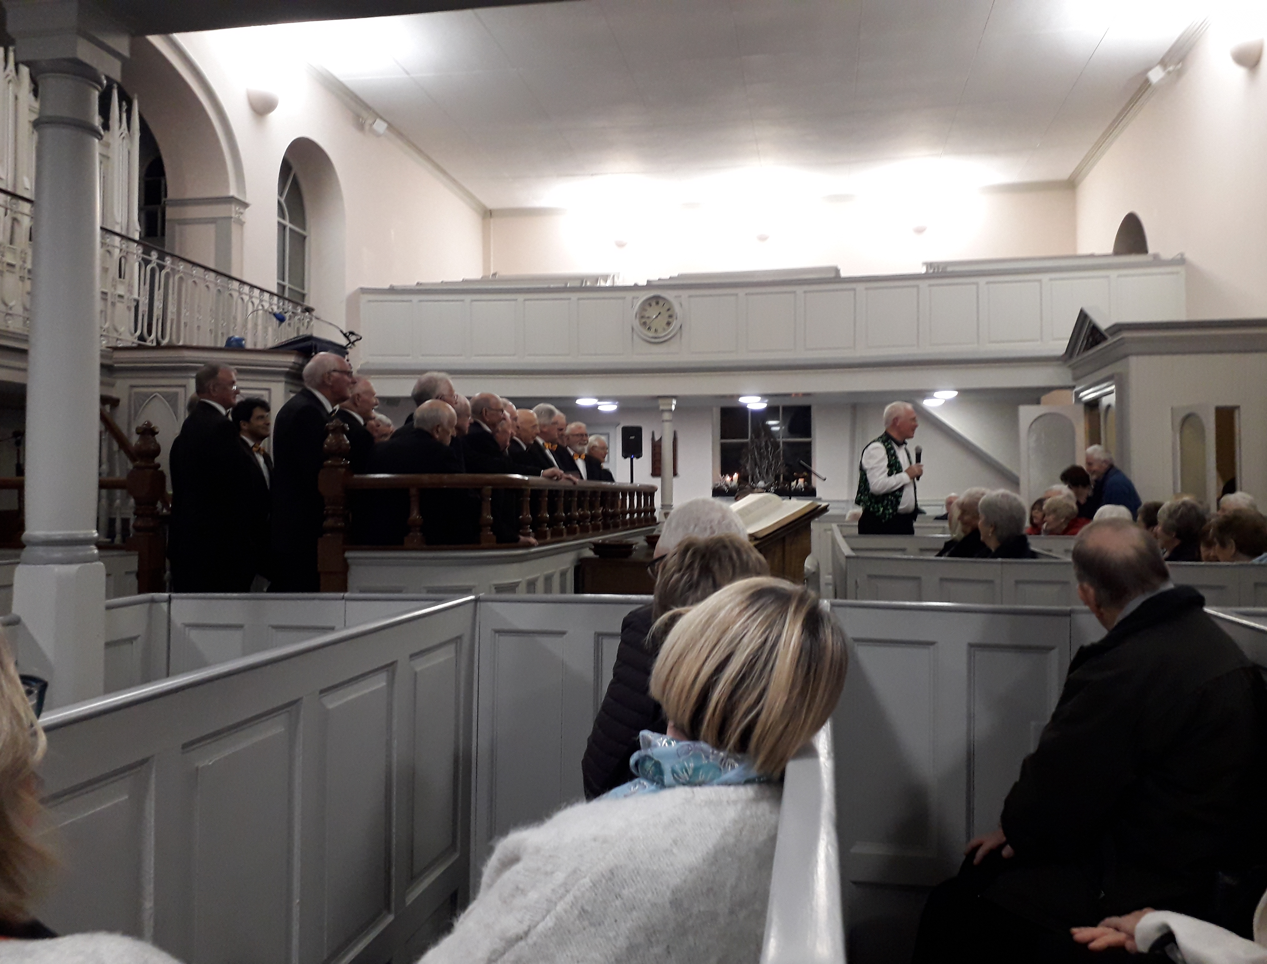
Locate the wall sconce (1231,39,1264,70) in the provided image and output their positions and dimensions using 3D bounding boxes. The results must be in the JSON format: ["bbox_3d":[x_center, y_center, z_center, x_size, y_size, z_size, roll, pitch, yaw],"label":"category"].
[{"bbox_3d":[5.387,-3.726,8.855,0.195,0.195,0.380,0,-1,11],"label":"wall sconce"}]

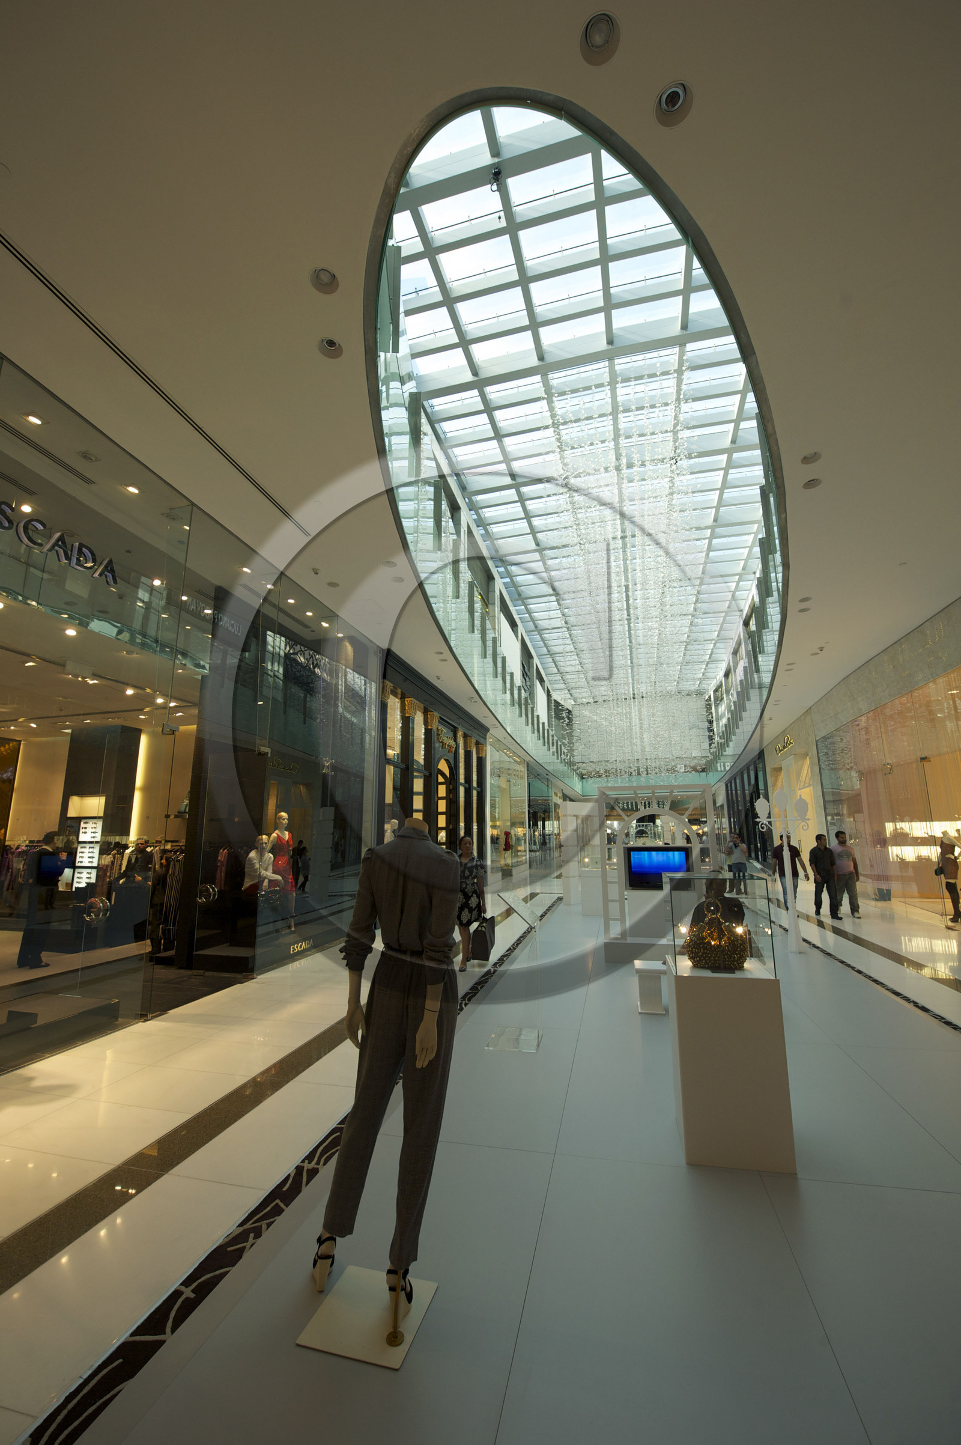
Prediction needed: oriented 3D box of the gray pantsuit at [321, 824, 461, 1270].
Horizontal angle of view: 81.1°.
[{"bbox_3d":[-0.331,1.164,2.210,0.500,1.492,0.334,-6,-13,24],"label":"gray pantsuit"}]

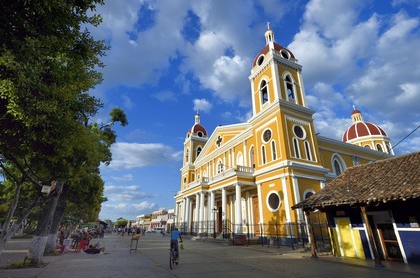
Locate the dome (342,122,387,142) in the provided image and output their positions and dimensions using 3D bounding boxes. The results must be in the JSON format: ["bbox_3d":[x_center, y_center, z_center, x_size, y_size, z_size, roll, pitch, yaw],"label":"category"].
[{"bbox_3d":[53.152,-1.680,73.658,12.840,6.600,12.840,11,-25,-24],"label":"dome"}]

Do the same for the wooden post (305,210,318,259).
[{"bbox_3d":[6.030,5.615,12.539,0.170,2.640,0.170,11,-25,-24],"label":"wooden post"}]

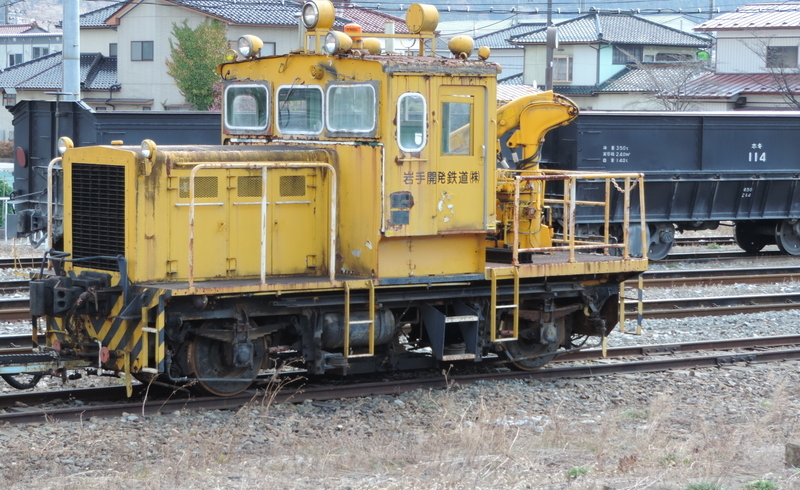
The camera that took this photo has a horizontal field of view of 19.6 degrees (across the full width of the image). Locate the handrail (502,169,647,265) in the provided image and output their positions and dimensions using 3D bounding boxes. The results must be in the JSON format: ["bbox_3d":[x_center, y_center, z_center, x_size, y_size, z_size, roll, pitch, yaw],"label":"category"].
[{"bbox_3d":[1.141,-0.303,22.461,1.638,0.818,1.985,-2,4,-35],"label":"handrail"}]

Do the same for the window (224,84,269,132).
[{"bbox_3d":[-1.469,-1.313,22.139,0.050,0.438,0.826,-2,4,-35],"label":"window"}]

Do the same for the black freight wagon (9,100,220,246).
[{"bbox_3d":[-1.900,-0.874,34.876,8.100,2.620,2.800,-2,4,-32],"label":"black freight wagon"}]

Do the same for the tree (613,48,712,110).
[{"bbox_3d":[7.938,-3.880,69.760,3.000,4.400,3.000,0,4,0],"label":"tree"}]

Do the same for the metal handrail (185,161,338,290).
[{"bbox_3d":[-1.146,-0.170,19.638,1.467,1.048,0.050,-2,4,-35],"label":"metal handrail"}]

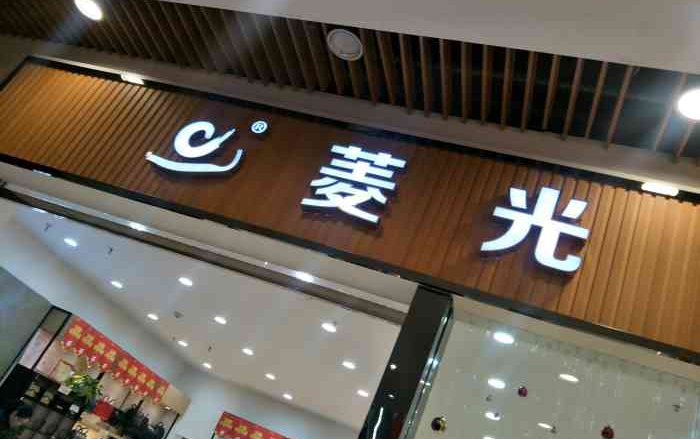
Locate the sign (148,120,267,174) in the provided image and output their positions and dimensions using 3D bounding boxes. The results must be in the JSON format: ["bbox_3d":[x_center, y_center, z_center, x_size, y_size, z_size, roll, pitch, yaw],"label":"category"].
[{"bbox_3d":[-1.153,-0.621,3.962,0.887,0.593,0.080,15,-26,22],"label":"sign"}]

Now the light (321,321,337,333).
[{"bbox_3d":[-0.190,0.981,4.388,0.140,0.040,0.140,21,-25,10],"label":"light"}]

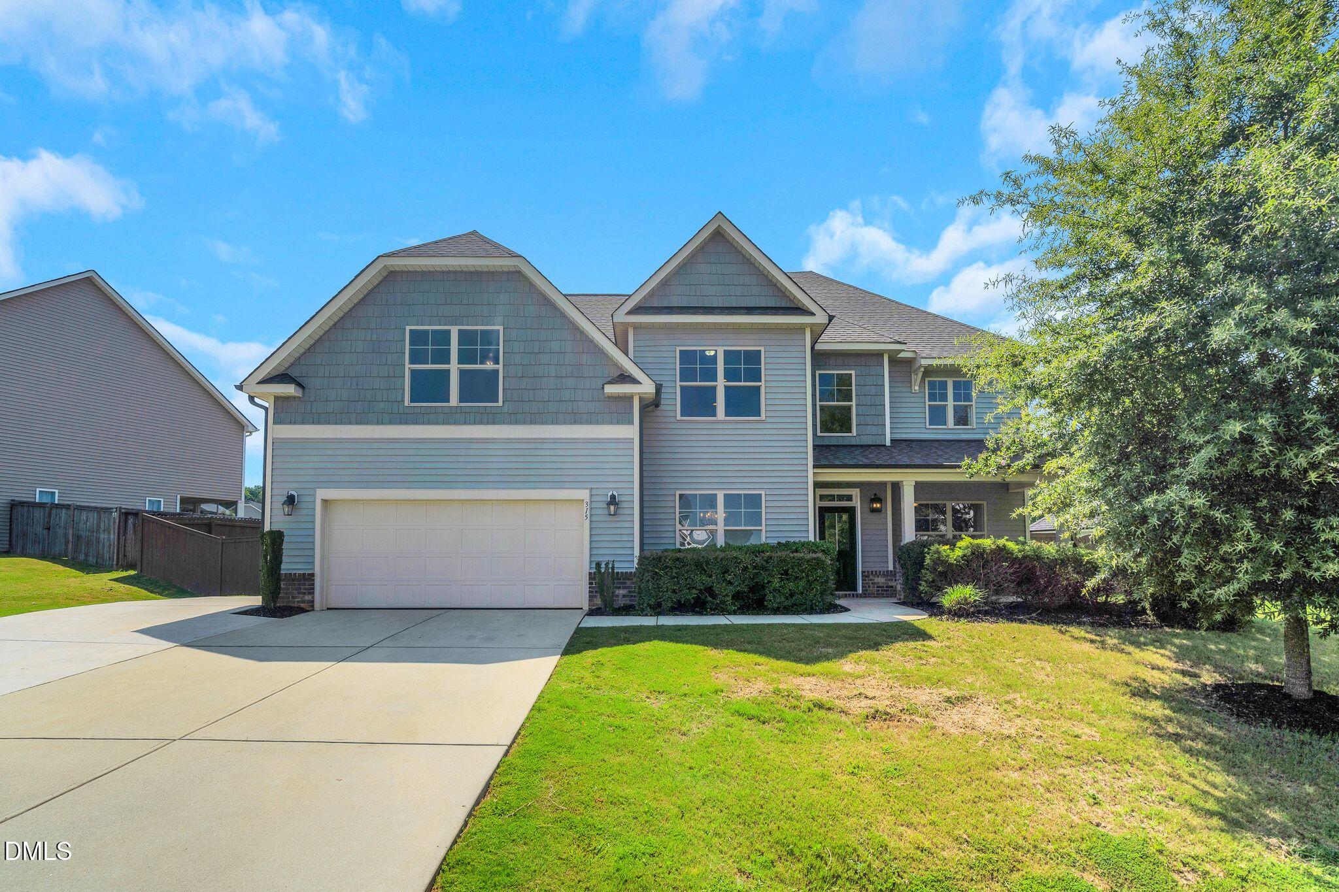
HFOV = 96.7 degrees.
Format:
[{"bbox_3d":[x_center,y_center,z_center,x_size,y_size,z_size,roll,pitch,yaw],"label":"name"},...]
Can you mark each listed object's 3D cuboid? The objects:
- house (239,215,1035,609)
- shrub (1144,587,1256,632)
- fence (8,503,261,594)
[{"bbox_3d":[0.782,-1.098,17.622,17.822,9.384,12.732,0,-5,-2],"label":"house"},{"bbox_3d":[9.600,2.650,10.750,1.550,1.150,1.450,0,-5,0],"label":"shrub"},{"bbox_3d":[-18.132,3.323,19.233,10.781,2.791,1.897,-1,-5,10],"label":"fence"}]

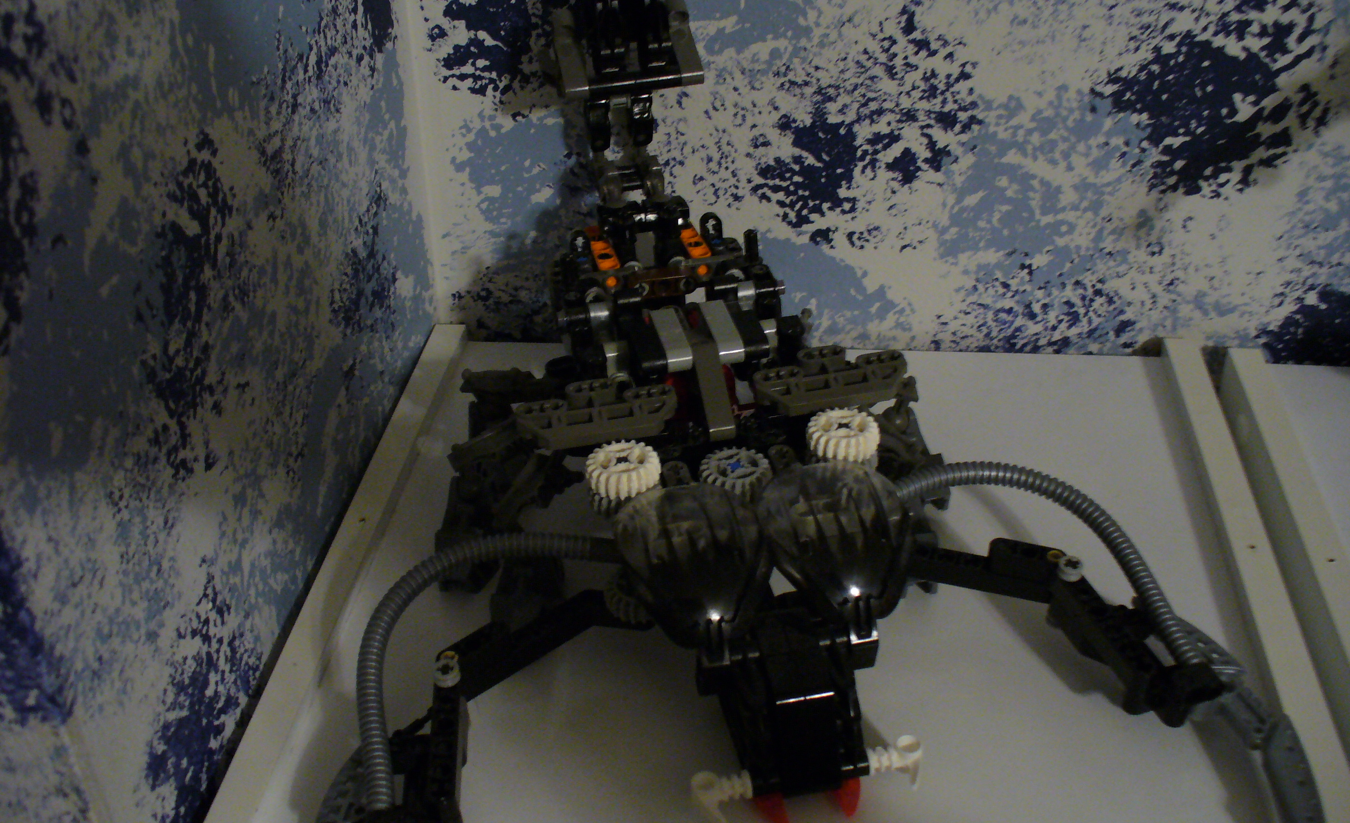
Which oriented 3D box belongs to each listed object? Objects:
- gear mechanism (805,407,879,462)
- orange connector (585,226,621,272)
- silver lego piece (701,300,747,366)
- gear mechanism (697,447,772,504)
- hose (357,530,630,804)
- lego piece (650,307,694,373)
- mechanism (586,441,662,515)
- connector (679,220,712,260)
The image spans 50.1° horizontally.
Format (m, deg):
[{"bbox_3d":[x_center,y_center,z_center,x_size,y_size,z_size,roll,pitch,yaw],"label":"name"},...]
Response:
[{"bbox_3d":[0.049,0.007,0.423,0.022,0.008,0.022,-3,29,-12],"label":"gear mechanism"},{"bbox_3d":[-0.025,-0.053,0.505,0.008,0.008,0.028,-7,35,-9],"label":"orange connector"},{"bbox_3d":[0.015,-0.023,0.454,0.008,0.008,0.032,-7,35,-9],"label":"silver lego piece"},{"bbox_3d":[0.018,0.019,0.421,0.022,0.008,0.022,-9,33,6],"label":"gear mechanism"},{"bbox_3d":[-0.047,0.068,0.396,0.079,0.042,0.063,-7,35,-9],"label":"hose"},{"bbox_3d":[-0.001,-0.021,0.452,0.008,0.008,0.032,-7,35,-9],"label":"lego piece"},{"bbox_3d":[-0.014,0.020,0.416,0.022,0.015,0.022,-6,30,3],"label":"mechanism"},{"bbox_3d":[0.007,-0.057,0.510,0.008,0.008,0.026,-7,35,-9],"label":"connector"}]

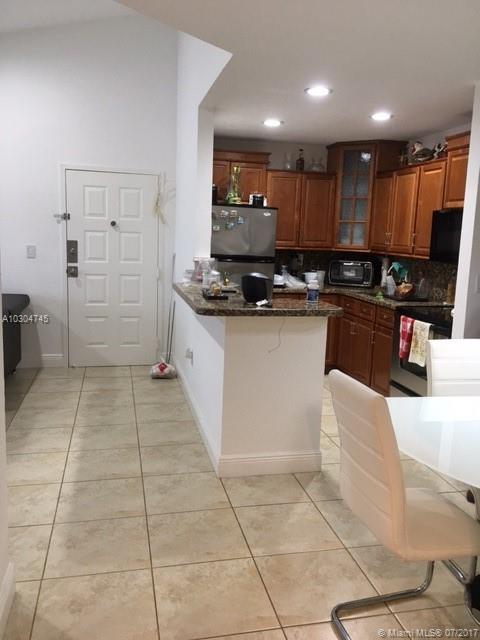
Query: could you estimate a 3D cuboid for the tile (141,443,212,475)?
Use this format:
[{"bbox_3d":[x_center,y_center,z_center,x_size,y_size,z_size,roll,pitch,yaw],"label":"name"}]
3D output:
[{"bbox_3d":[-0.415,0.913,3.500,0.455,0.010,0.451,-1,9,-13],"label":"tile"}]

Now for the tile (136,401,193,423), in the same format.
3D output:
[{"bbox_3d":[-0.616,0.766,4.359,0.450,0.012,0.450,0,9,-13],"label":"tile"}]

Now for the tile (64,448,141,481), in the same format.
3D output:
[{"bbox_3d":[-0.857,0.912,3.384,0.450,0.012,0.450,0,9,-13],"label":"tile"}]

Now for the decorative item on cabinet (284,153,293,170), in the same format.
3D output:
[{"bbox_3d":[0.521,-1.676,5.728,0.080,0.190,0.080,0,9,-13],"label":"decorative item on cabinet"}]

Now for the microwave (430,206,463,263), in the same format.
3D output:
[{"bbox_3d":[1.851,-0.638,4.111,0.407,0.417,0.755,0,9,-13],"label":"microwave"}]

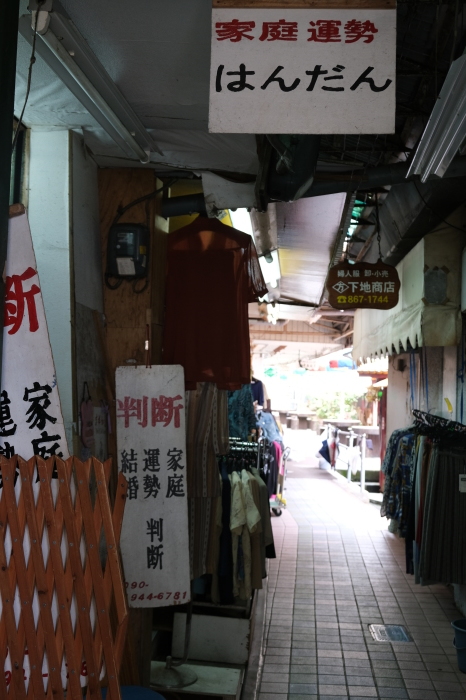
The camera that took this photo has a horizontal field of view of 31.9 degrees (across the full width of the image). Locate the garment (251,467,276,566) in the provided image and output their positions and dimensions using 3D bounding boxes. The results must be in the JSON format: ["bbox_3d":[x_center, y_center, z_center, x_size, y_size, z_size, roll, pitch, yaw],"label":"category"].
[{"bbox_3d":[0.130,0.944,4.600,0.150,0.560,0.430,2,-3,-20],"label":"garment"}]

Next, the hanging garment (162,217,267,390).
[{"bbox_3d":[-0.112,-0.216,3.800,0.520,0.800,0.140,0,-3,2],"label":"hanging garment"}]

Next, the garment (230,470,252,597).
[{"bbox_3d":[0.028,1.017,4.500,0.140,0.680,0.430,1,-3,-14],"label":"garment"}]

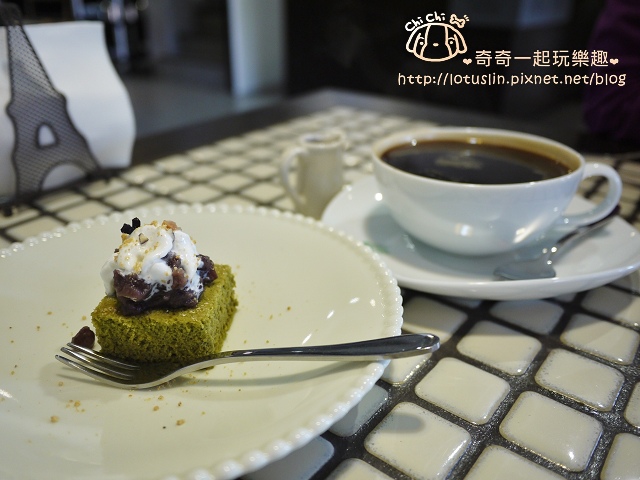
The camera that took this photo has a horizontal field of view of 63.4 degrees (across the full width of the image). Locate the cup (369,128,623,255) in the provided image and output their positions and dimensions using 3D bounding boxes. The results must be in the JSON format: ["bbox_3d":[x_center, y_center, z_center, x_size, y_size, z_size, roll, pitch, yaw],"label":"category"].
[{"bbox_3d":[0.087,-0.019,0.265,0.119,0.051,0.099,4,26,11],"label":"cup"}]

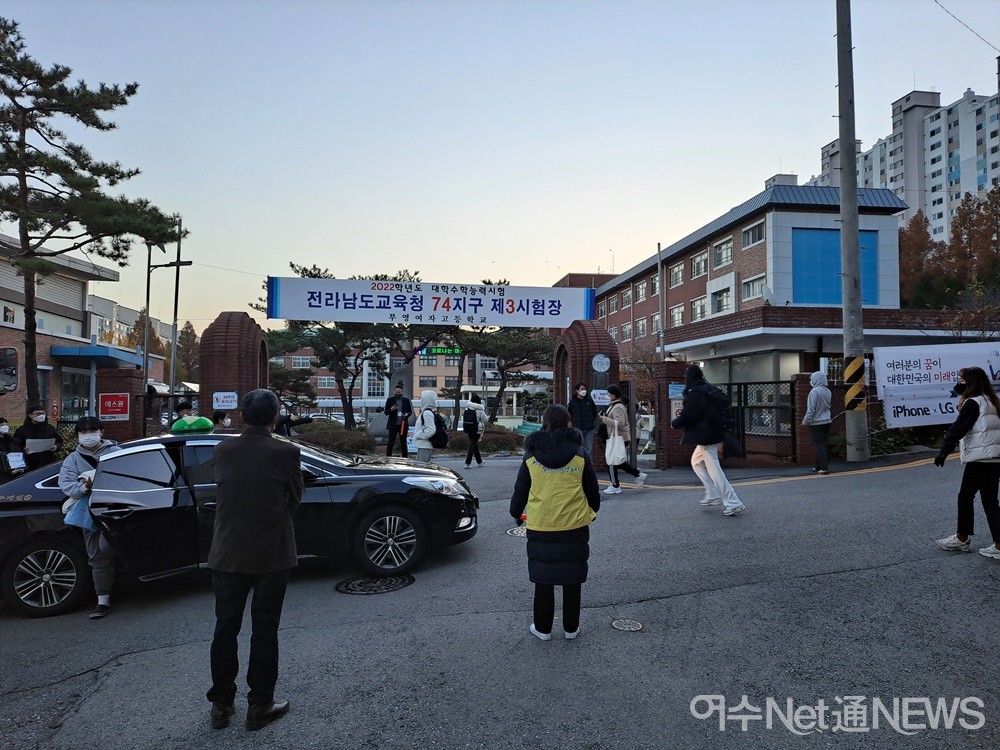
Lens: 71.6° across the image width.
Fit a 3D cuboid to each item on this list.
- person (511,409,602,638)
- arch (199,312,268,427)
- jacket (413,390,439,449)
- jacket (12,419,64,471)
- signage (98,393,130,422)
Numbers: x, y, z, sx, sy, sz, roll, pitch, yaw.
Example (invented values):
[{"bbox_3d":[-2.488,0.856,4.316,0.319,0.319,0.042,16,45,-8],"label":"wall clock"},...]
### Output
[{"bbox_3d":[0.381,1.004,4.830,0.620,1.610,0.390,0,-2,5],"label":"person"},{"bbox_3d":[-4.844,0.419,12.606,1.000,3.120,1.400,0,-2,-12],"label":"arch"},{"bbox_3d":[-1.107,0.661,10.300,0.380,0.860,0.520,0,-2,3],"label":"jacket"},{"bbox_3d":[-5.725,0.927,8.589,0.600,0.800,0.400,1,-2,-37],"label":"jacket"},{"bbox_3d":[-6.394,0.539,11.500,0.460,0.450,0.030,1,-3,-14],"label":"signage"}]

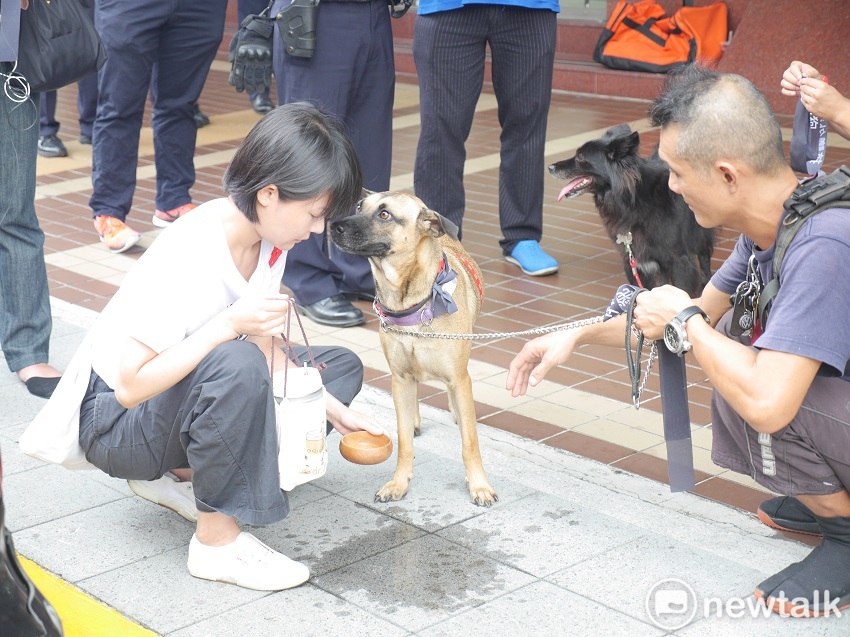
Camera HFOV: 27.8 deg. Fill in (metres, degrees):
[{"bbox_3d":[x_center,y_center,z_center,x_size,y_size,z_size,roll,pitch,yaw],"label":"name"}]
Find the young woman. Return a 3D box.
[{"bbox_3d":[-0.379,0.001,3.296,0.573,0.851,0.578,4,17,19],"label":"young woman"}]

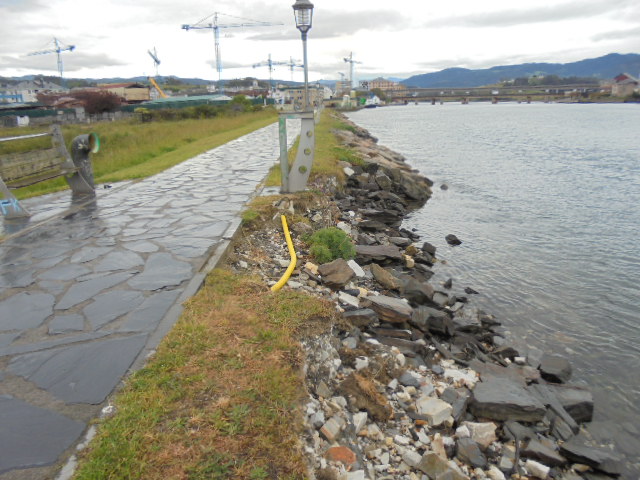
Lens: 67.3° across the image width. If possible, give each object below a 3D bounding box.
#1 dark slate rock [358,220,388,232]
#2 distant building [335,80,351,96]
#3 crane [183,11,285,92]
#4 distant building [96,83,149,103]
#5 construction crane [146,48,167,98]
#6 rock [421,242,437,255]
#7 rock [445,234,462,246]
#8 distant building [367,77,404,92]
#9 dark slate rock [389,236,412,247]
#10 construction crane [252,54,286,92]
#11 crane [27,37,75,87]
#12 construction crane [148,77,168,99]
[{"bbox_3d":[0.974,-0.247,8.800,0.490,0.150,0.290,-3,17,-8],"label":"dark slate rock"},{"bbox_3d":[18.311,-122.518,396.070,12.500,15.900,13.000,-4,17,-11],"label":"distant building"},{"bbox_3d":[-33.264,-69.902,187.746,37.200,34.900,2.500,-4,16,-9],"label":"crane"},{"bbox_3d":[-74.723,-55.234,183.165,22.400,8.100,9.500,14,22,40],"label":"distant building"},{"bbox_3d":[-60.053,-59.702,177.608,2.500,21.800,47.700,-5,17,-12],"label":"construction crane"},{"bbox_3d":[1.926,0.151,8.534,0.270,0.170,0.210,-1,16,0],"label":"rock"},{"bbox_3d":[2.897,0.011,10.433,0.330,0.200,0.250,-6,17,-18],"label":"rock"},{"bbox_3d":[50.429,-117.448,370.266,27.800,14.700,16.000,-1,16,0],"label":"distant building"},{"bbox_3d":[1.377,0.026,8.220,0.400,0.120,0.230,-1,16,0],"label":"dark slate rock"},{"bbox_3d":[-35.791,-116.580,348.180,3.000,32.300,39.000,-15,22,-41],"label":"construction crane"},{"bbox_3d":[-134.680,-84.085,242.250,56.000,31.300,3.000,13,21,38],"label":"crane"},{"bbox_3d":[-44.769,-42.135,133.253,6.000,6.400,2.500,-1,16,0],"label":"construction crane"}]

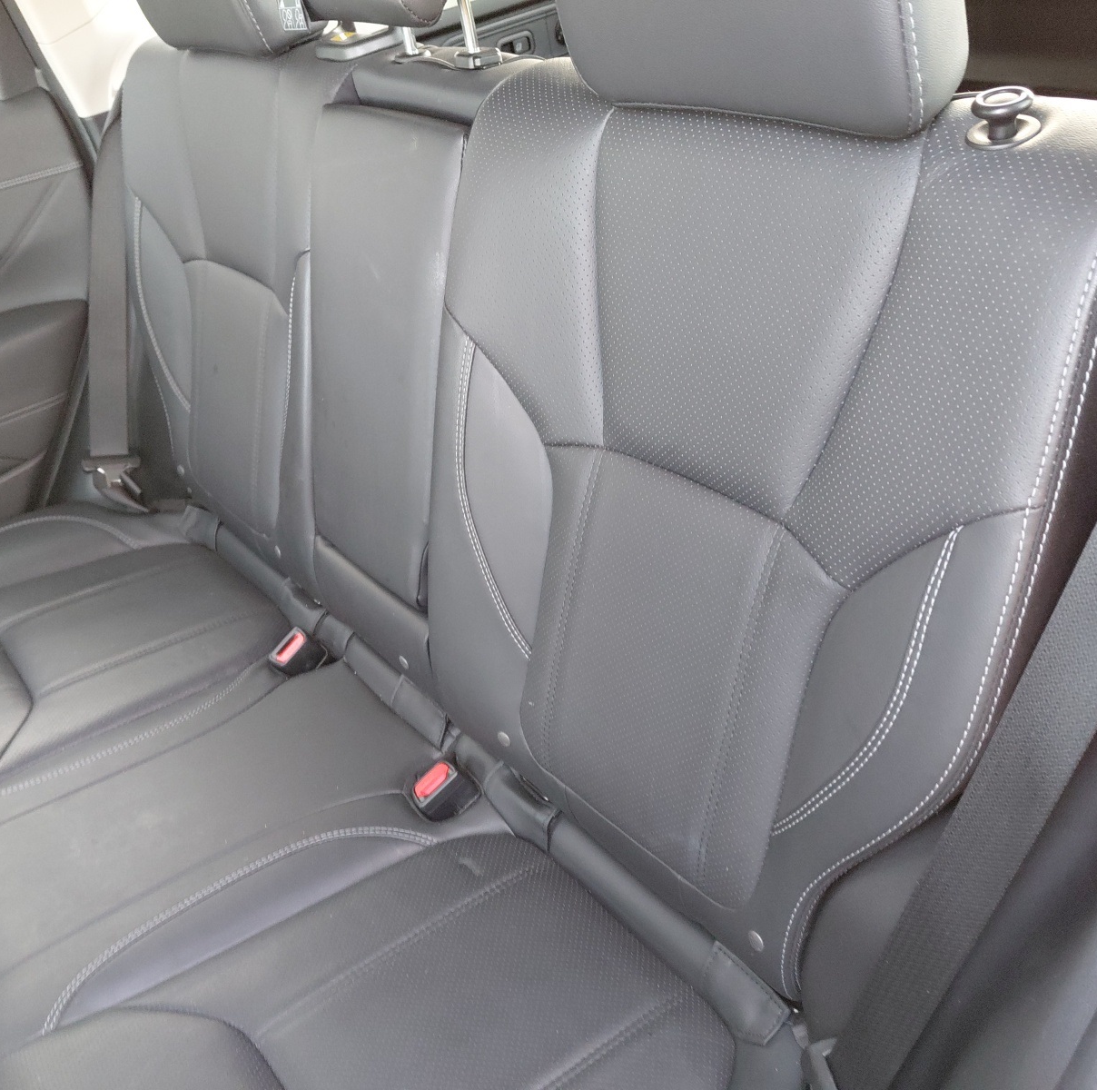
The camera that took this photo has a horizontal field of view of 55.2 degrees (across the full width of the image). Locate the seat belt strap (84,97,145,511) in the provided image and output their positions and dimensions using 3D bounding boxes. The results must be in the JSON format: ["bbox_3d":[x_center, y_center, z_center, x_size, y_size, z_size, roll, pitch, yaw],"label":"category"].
[{"bbox_3d":[-0.541,-0.278,1.287,0.066,0.490,0.050,5,16,-4],"label":"seat belt strap"}]

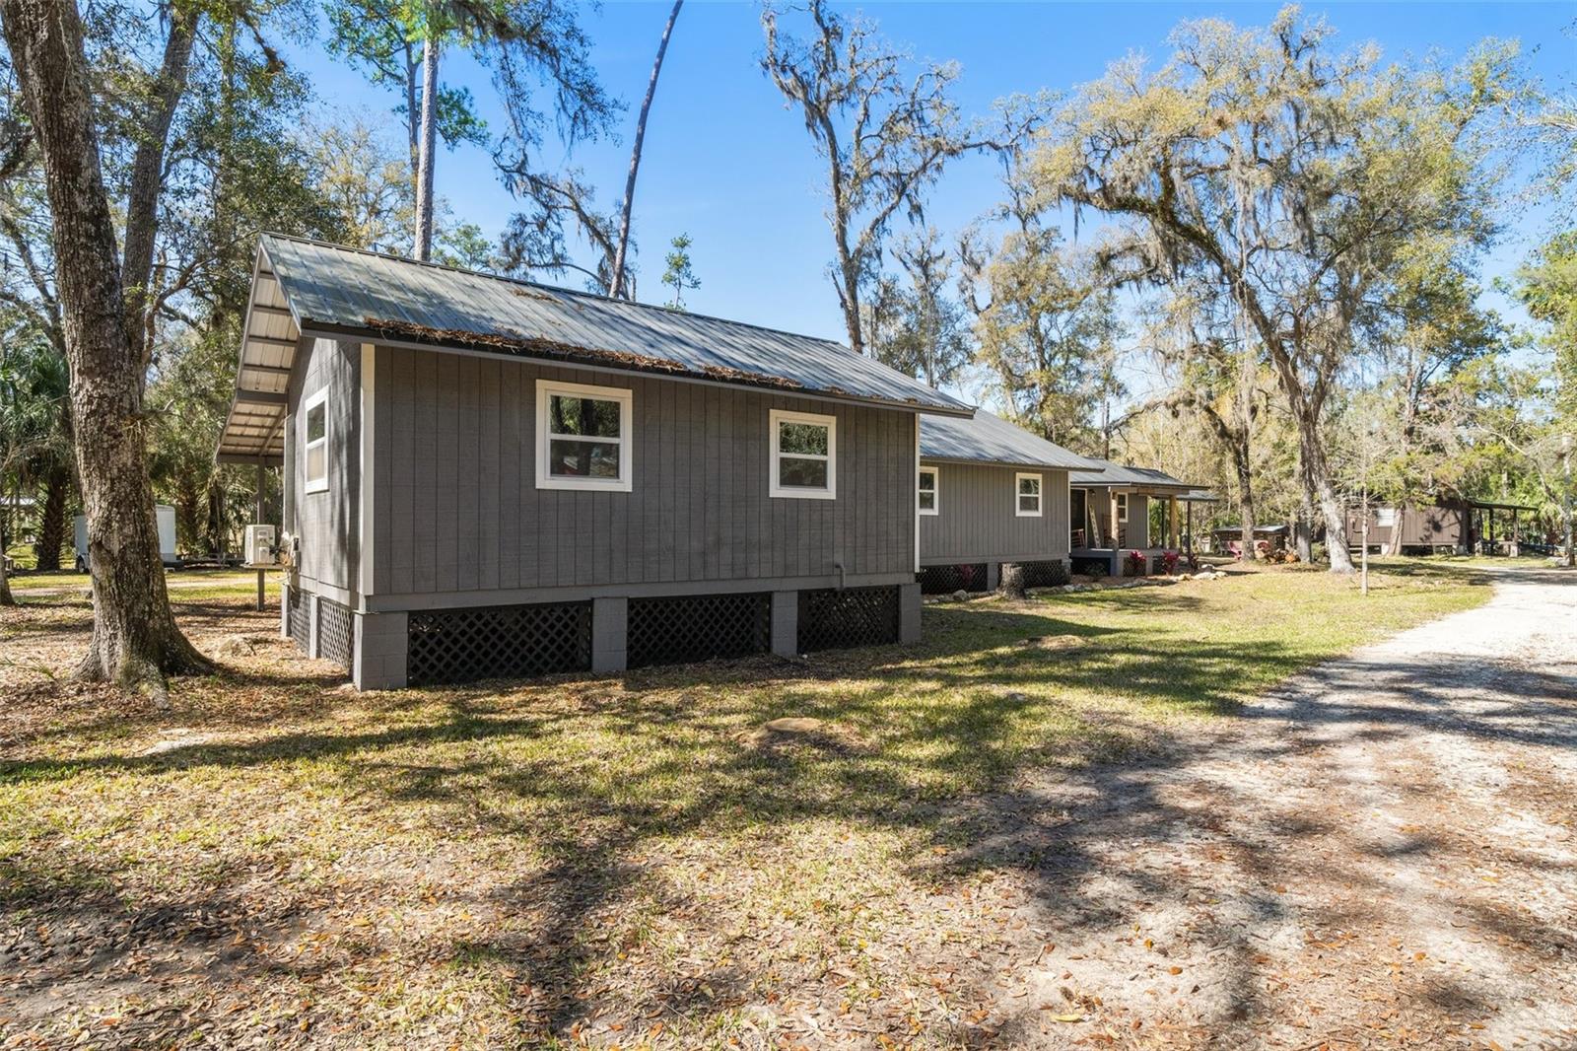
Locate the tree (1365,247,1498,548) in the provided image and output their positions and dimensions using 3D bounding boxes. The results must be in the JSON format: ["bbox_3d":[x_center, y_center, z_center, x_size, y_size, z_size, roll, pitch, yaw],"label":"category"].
[{"bbox_3d":[37.000,-7.300,45.500,6.500,18.200,6.500,0,0,39],"label":"tree"}]

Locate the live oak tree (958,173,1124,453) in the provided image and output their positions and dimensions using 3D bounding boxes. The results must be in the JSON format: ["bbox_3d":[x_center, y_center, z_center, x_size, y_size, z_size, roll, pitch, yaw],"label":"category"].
[{"bbox_3d":[13.100,-8.200,41.000,8.200,20.000,8.000,0,0,18],"label":"live oak tree"}]

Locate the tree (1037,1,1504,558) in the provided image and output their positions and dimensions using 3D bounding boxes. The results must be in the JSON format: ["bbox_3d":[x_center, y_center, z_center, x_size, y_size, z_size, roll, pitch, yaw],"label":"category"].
[{"bbox_3d":[18.000,-8.000,29.300,14.800,19.500,13.800,0,0,31],"label":"tree"}]

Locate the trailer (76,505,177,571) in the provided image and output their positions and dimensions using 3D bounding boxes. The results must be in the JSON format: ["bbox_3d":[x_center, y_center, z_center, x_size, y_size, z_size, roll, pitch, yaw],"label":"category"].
[{"bbox_3d":[-24.500,0.490,29.100,3.600,2.450,2.050,0,0,29],"label":"trailer"}]

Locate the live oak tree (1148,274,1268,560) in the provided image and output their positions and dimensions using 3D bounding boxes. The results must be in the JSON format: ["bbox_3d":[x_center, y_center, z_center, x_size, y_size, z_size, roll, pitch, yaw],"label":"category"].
[{"bbox_3d":[22.100,-5.600,41.500,5.800,14.900,6.000,0,0,28],"label":"live oak tree"}]

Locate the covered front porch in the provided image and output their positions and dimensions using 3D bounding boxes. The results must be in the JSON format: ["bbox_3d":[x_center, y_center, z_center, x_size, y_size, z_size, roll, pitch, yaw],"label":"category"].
[{"bbox_3d":[12.500,0.150,28.400,4.800,3.150,2.400,0,0,-36],"label":"covered front porch"}]

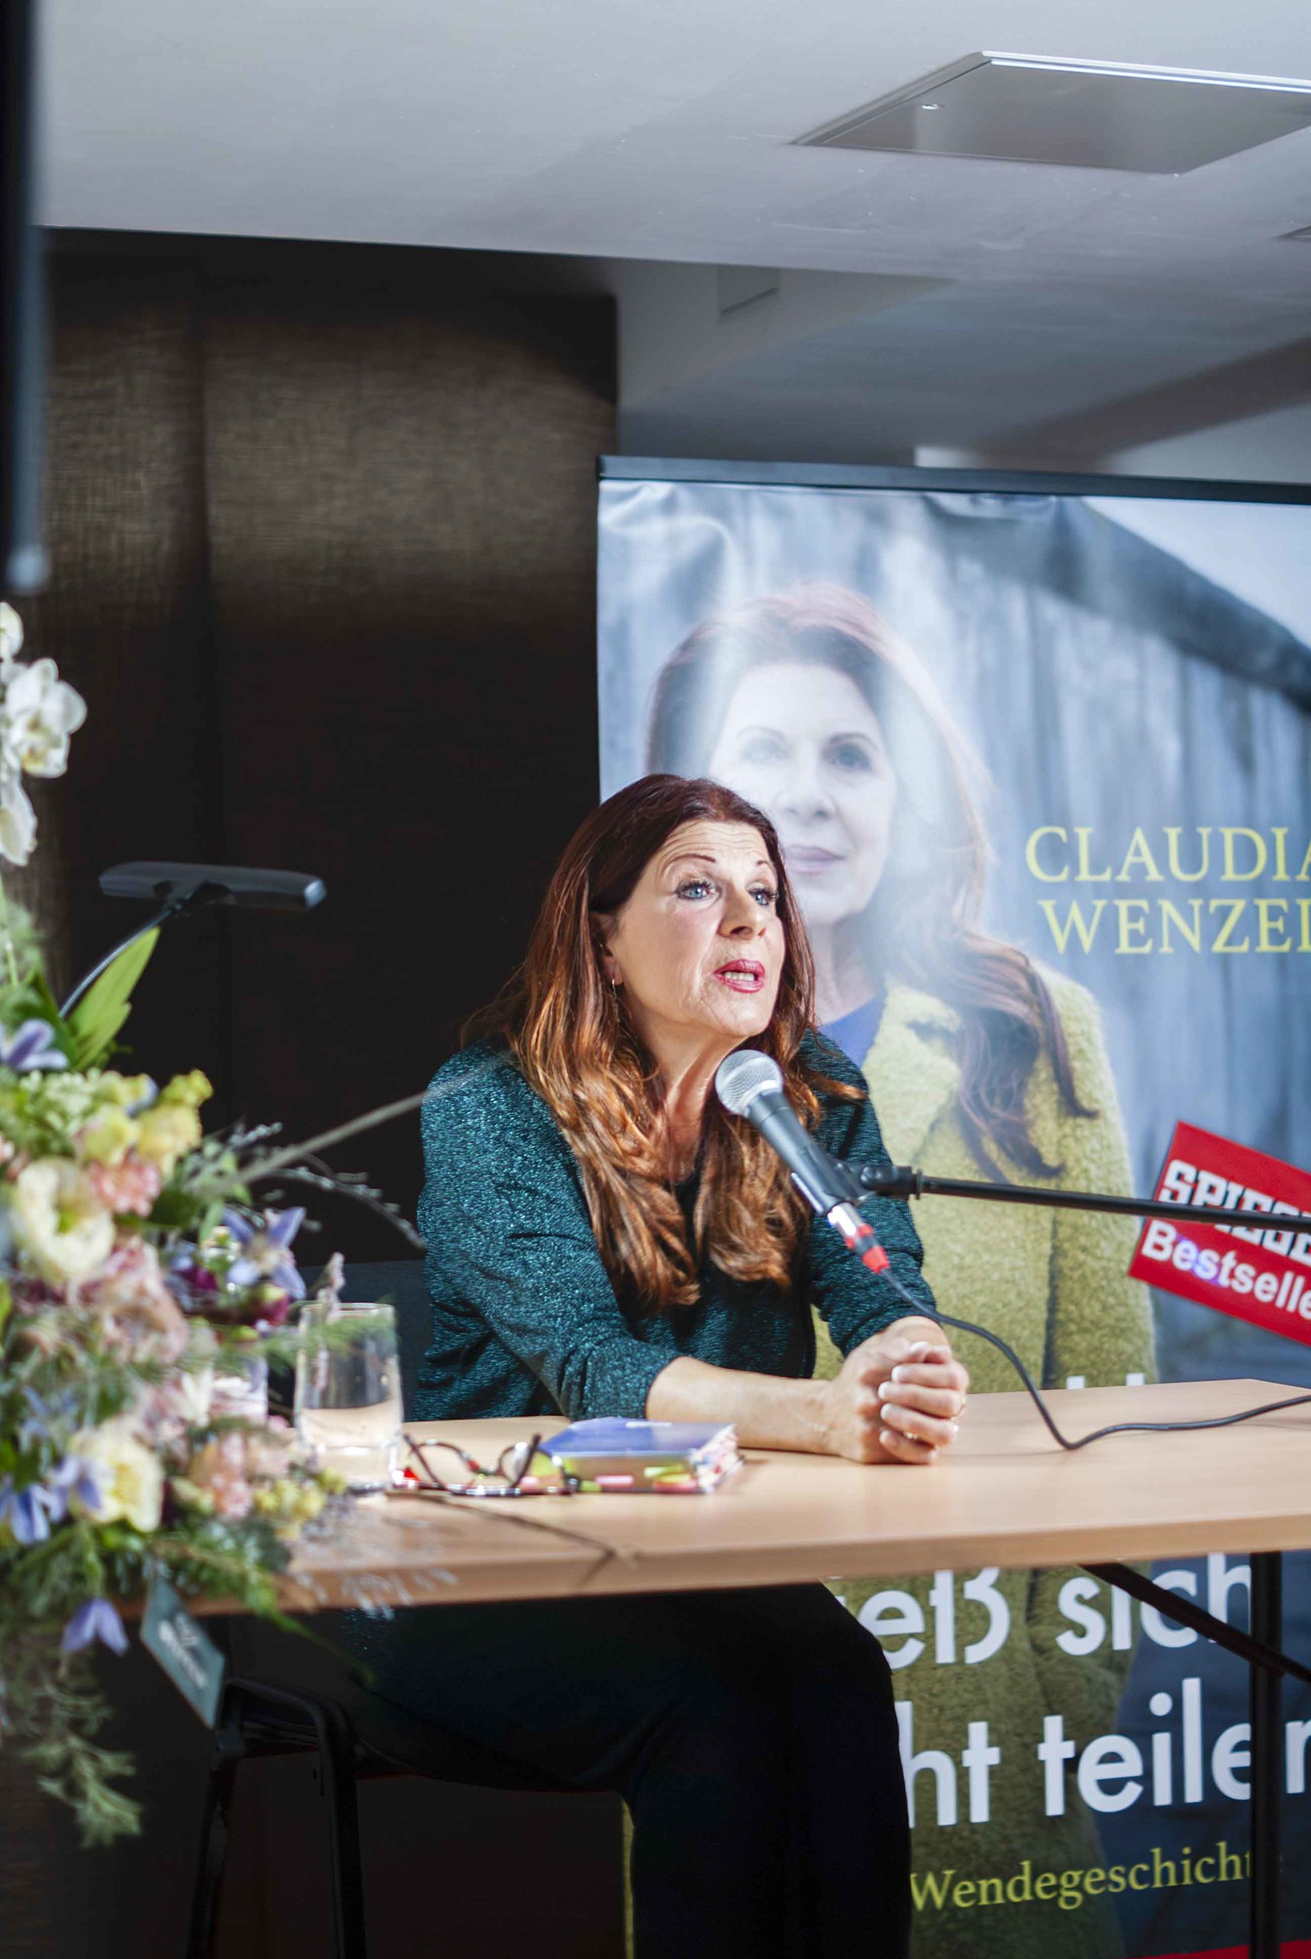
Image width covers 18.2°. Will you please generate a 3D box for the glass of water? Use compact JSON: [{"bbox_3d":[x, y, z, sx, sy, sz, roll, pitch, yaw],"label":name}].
[{"bbox_3d":[-0.220,0.300,2.940,0.078,0.129,0.078,0,1,0],"label":"glass of water"}]

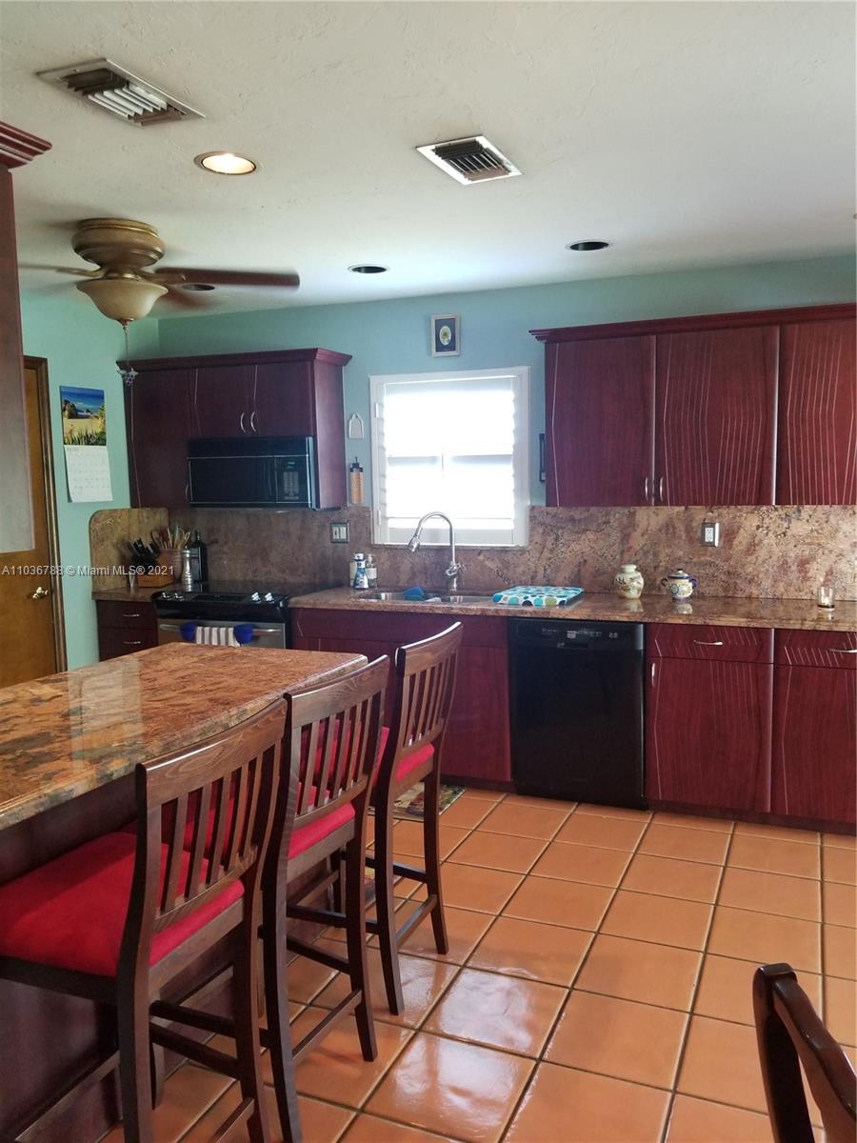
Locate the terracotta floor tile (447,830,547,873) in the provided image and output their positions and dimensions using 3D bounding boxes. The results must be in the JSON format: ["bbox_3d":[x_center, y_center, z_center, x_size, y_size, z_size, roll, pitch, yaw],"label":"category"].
[{"bbox_3d":[0.287,1.113,3.406,0.323,0.012,0.323,1,6,24],"label":"terracotta floor tile"}]

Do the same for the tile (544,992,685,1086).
[{"bbox_3d":[0.498,1.225,2.249,0.324,0.015,0.324,1,6,24],"label":"tile"}]

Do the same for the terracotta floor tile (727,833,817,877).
[{"bbox_3d":[1.324,1.100,3.303,0.320,0.012,0.320,1,6,24],"label":"terracotta floor tile"}]

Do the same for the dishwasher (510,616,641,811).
[{"bbox_3d":[0.759,0.620,4.035,0.600,0.860,0.610,1,6,24],"label":"dishwasher"}]

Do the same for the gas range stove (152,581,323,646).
[{"bbox_3d":[-0.968,0.541,4.778,0.785,0.907,0.683,1,6,24],"label":"gas range stove"}]

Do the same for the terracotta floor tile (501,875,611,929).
[{"bbox_3d":[0.457,1.150,2.971,0.323,0.012,0.323,1,6,24],"label":"terracotta floor tile"}]

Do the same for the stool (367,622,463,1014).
[{"bbox_3d":[-0.179,0.686,2.544,0.484,1.023,0.435,1,6,24],"label":"stool"}]

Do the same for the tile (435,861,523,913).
[{"bbox_3d":[0.154,1.144,3.105,0.323,0.012,0.323,1,6,24],"label":"tile"}]

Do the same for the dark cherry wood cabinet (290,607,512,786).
[{"bbox_3d":[-0.041,0.557,4.407,1.158,0.792,0.604,1,6,24],"label":"dark cherry wood cabinet"}]

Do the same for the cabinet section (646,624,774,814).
[{"bbox_3d":[1.264,0.572,3.829,0.499,0.760,0.610,1,6,21],"label":"cabinet section"}]

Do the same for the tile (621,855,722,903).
[{"bbox_3d":[0.890,1.123,3.135,0.320,0.012,0.320,1,6,24],"label":"tile"}]

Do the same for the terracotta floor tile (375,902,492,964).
[{"bbox_3d":[0.020,1.176,2.804,0.323,0.012,0.323,1,6,24],"label":"terracotta floor tile"}]

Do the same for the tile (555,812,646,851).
[{"bbox_3d":[0.720,1.085,3.568,0.320,0.012,0.320,1,6,24],"label":"tile"}]

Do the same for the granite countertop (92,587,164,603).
[{"bbox_3d":[-1.588,0.113,5.062,0.410,0.043,0.613,1,6,24],"label":"granite countertop"}]

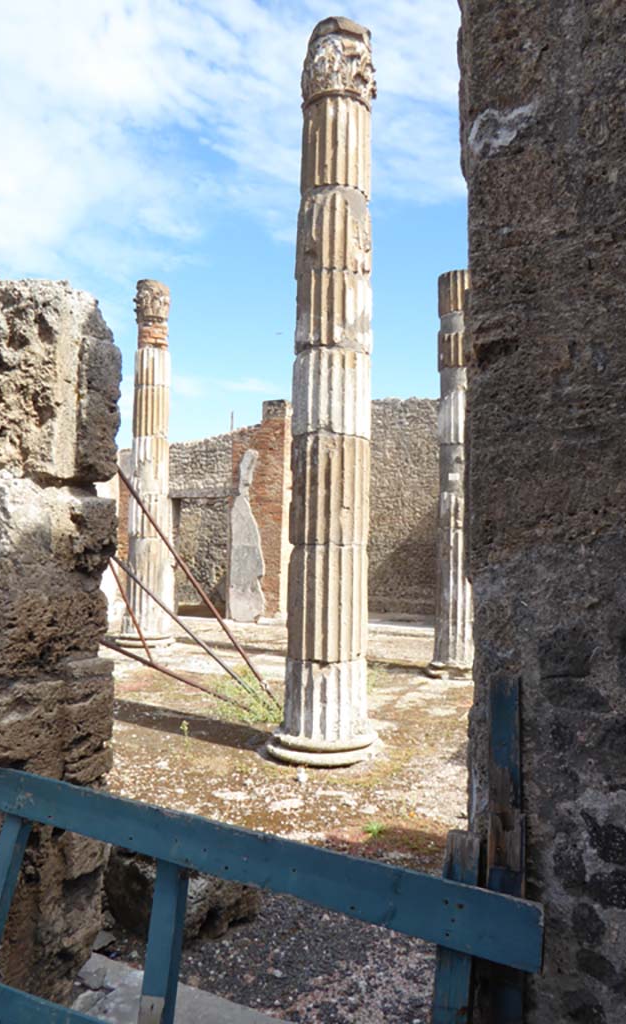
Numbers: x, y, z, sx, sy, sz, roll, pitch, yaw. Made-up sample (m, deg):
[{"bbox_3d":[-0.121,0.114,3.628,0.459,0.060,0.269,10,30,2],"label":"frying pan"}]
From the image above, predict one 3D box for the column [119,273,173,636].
[{"bbox_3d":[-2.317,-0.682,10.157,0.790,5.120,0.790,0,-2,0],"label":"column"}]

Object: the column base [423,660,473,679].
[{"bbox_3d":[1.694,1.760,8.182,0.790,0.140,0.790,0,-2,0],"label":"column base"}]

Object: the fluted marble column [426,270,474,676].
[{"bbox_3d":[1.709,-0.469,8.269,0.780,4.600,0.780,0,-2,0],"label":"fluted marble column"}]

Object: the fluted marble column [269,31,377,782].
[{"bbox_3d":[0.137,-0.899,5.191,0.790,5.200,0.790,0,-2,0],"label":"fluted marble column"}]

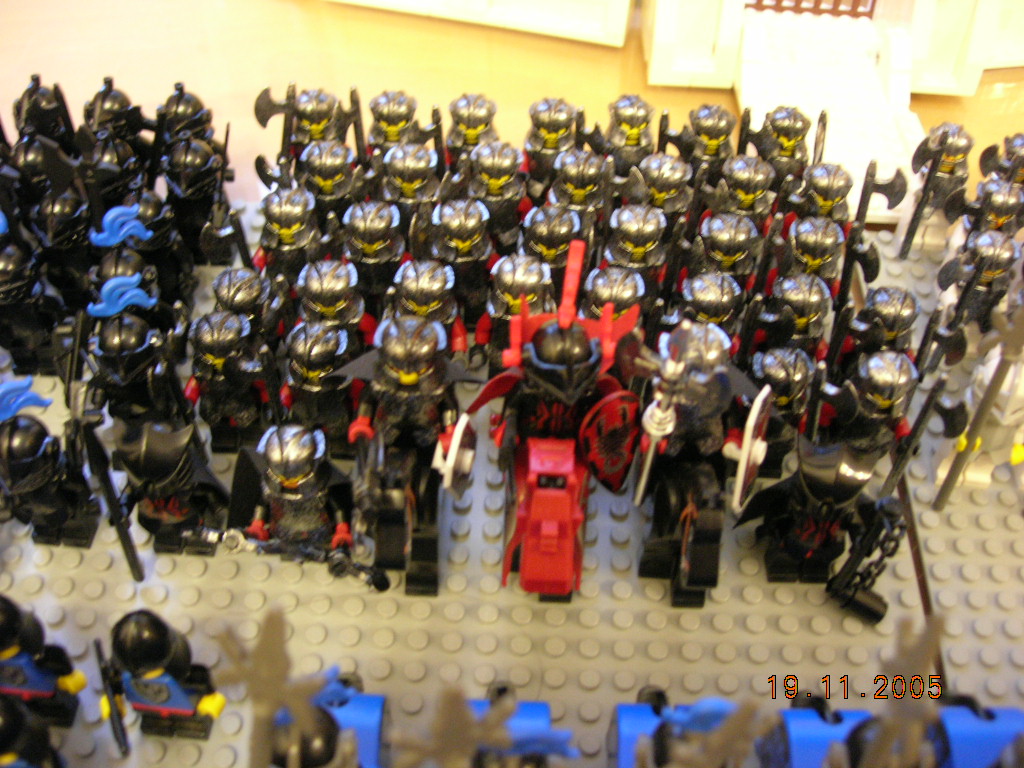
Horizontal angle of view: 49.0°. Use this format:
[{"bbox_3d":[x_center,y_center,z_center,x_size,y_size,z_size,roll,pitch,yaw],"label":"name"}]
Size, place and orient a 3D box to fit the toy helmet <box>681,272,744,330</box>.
[{"bbox_3d":[0.050,-0.021,0.285,0.015,0.014,0.015,-8,50,-9],"label":"toy helmet"}]

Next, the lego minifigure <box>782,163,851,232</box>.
[{"bbox_3d":[0.089,-0.044,0.329,0.023,0.042,0.015,6,49,3],"label":"lego minifigure"}]

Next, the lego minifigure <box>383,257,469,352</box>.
[{"bbox_3d":[-0.022,-0.013,0.297,0.023,0.042,0.015,3,49,0],"label":"lego minifigure"}]

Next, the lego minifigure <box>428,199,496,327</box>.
[{"bbox_3d":[-0.013,-0.031,0.311,0.024,0.043,0.016,0,49,-2],"label":"lego minifigure"}]

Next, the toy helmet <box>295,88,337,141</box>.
[{"bbox_3d":[-0.059,-0.082,0.342,0.015,0.014,0.014,3,48,1],"label":"toy helmet"}]

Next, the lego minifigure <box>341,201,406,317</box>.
[{"bbox_3d":[-0.037,-0.032,0.311,0.024,0.043,0.016,3,49,0],"label":"lego minifigure"}]

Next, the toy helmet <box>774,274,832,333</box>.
[{"bbox_3d":[0.074,-0.020,0.286,0.015,0.014,0.014,7,49,4],"label":"toy helmet"}]

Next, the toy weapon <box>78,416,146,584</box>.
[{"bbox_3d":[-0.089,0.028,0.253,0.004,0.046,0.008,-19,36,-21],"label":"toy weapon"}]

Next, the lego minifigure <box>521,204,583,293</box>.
[{"bbox_3d":[0.011,-0.031,0.317,0.023,0.042,0.014,3,48,1],"label":"lego minifigure"}]

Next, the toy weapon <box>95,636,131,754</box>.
[{"bbox_3d":[-0.080,0.063,0.225,0.004,0.038,0.006,-12,37,-22],"label":"toy weapon"}]

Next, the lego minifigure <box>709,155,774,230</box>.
[{"bbox_3d":[0.067,-0.048,0.334,0.023,0.042,0.014,3,48,1],"label":"lego minifigure"}]

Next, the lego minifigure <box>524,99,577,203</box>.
[{"bbox_3d":[0.012,-0.065,0.343,0.024,0.043,0.016,3,49,0],"label":"lego minifigure"}]

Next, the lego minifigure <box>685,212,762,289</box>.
[{"bbox_3d":[0.058,-0.028,0.312,0.023,0.042,0.015,5,49,2],"label":"lego minifigure"}]

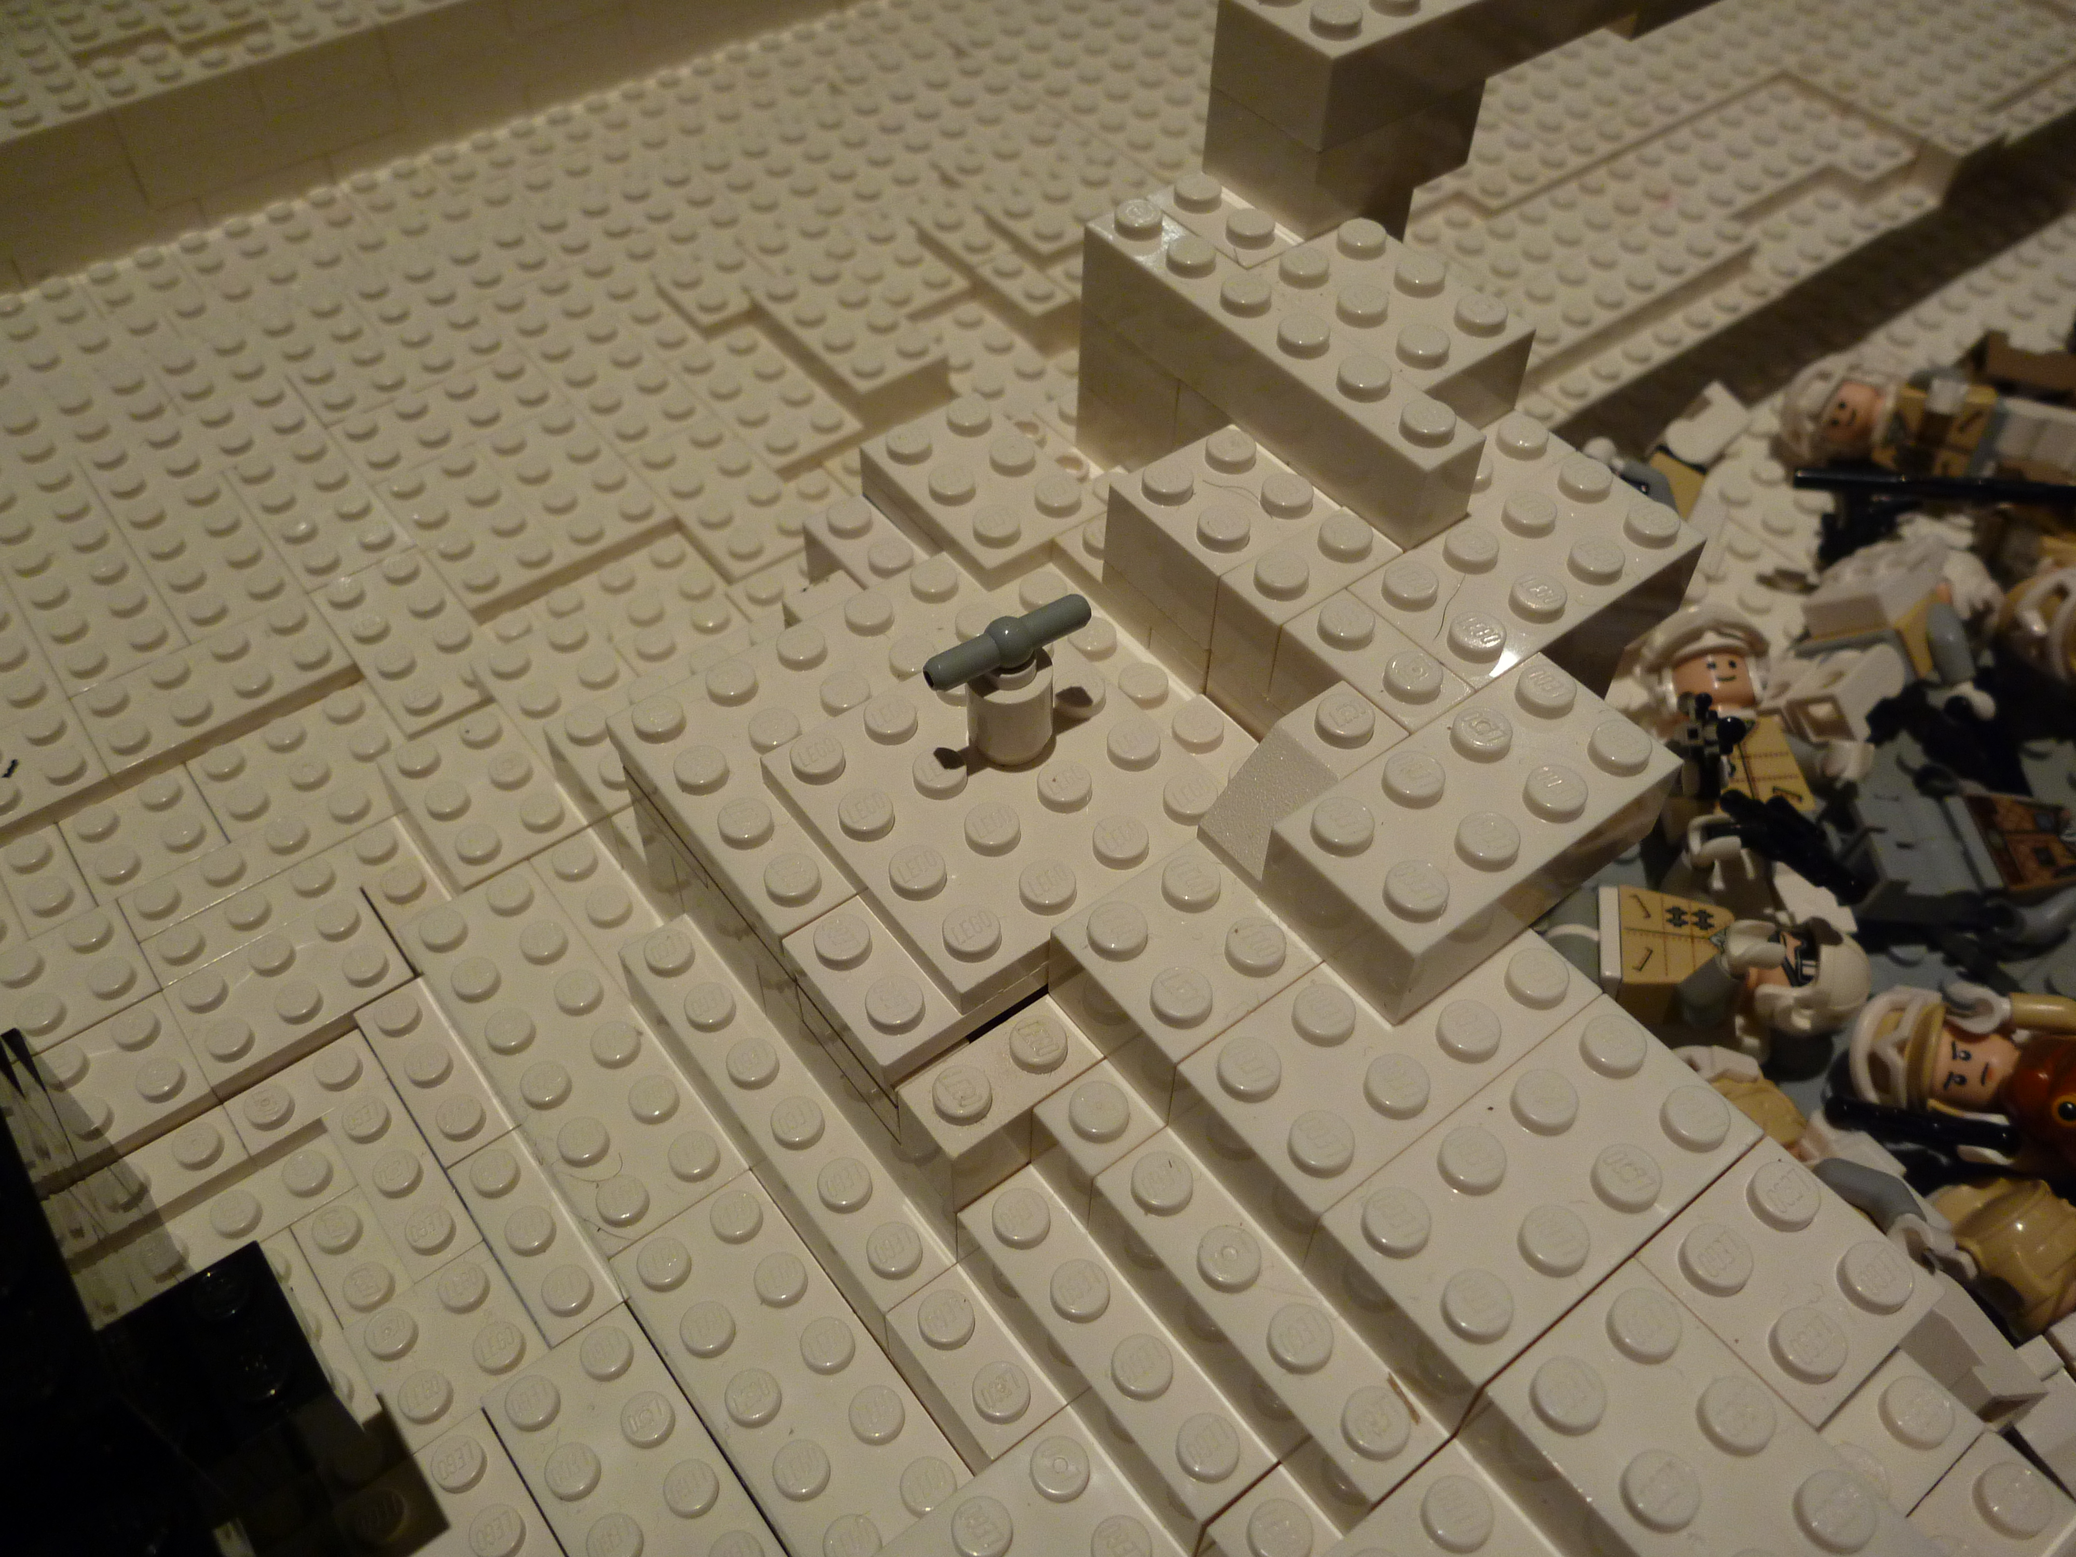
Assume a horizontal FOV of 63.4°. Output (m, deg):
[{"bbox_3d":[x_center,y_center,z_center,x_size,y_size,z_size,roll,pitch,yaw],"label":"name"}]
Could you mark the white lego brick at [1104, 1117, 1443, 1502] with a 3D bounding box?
[{"bbox_3d":[0.017,0.043,0.133,0.008,0.011,0.032,-30,57,-24],"label":"white lego brick"}]

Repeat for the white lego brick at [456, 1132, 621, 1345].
[{"bbox_3d":[-0.052,0.048,0.175,0.008,0.008,0.024,-30,57,-24],"label":"white lego brick"}]

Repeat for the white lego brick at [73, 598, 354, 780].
[{"bbox_3d":[-0.107,-0.012,0.220,0.032,0.005,0.016,-30,58,-23],"label":"white lego brick"}]

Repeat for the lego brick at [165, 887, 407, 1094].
[{"bbox_3d":[-0.085,0.024,0.191,0.024,0.005,0.016,-31,57,-24],"label":"lego brick"}]

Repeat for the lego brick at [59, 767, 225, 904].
[{"bbox_3d":[-0.110,0.008,0.209,0.016,0.006,0.016,-30,58,-23],"label":"lego brick"}]

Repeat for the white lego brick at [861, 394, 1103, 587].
[{"bbox_3d":[-0.006,-0.032,0.182,0.016,0.005,0.024,-30,57,-24],"label":"white lego brick"}]

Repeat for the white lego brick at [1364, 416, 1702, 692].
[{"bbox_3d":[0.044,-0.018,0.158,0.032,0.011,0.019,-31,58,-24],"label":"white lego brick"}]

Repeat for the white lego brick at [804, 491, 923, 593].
[{"bbox_3d":[-0.017,-0.022,0.186,0.008,0.011,0.020,-30,57,-24],"label":"white lego brick"}]

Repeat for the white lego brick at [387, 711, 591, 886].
[{"bbox_3d":[-0.065,0.004,0.201,0.016,0.011,0.024,-30,57,-24],"label":"white lego brick"}]

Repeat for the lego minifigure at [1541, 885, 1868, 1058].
[{"bbox_3d":[0.075,0.022,0.197,0.041,0.014,0.023,5,41,3],"label":"lego minifigure"}]

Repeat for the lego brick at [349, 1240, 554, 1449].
[{"bbox_3d":[-0.059,0.058,0.170,0.016,0.006,0.016,-30,57,-24],"label":"lego brick"}]

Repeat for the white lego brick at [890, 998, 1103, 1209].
[{"bbox_3d":[-0.003,0.027,0.145,0.016,0.011,0.008,-31,58,-24],"label":"white lego brick"}]

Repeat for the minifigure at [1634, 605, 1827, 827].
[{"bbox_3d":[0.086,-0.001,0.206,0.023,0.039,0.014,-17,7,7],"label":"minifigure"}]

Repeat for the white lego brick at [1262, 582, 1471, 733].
[{"bbox_3d":[0.029,-0.008,0.149,0.008,0.011,0.016,-31,57,-24],"label":"white lego brick"}]

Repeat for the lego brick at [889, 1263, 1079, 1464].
[{"bbox_3d":[-0.006,0.053,0.148,0.008,0.011,0.016,-31,57,-24],"label":"lego brick"}]

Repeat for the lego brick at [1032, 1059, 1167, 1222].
[{"bbox_3d":[0.005,0.031,0.143,0.008,0.011,0.008,-30,57,-24],"label":"lego brick"}]

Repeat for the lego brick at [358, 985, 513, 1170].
[{"bbox_3d":[-0.067,0.033,0.187,0.008,0.008,0.024,-30,57,-24],"label":"lego brick"}]

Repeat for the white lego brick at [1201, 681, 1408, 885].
[{"bbox_3d":[0.022,0.000,0.142,0.016,0.011,0.008,-31,57,-24],"label":"white lego brick"}]

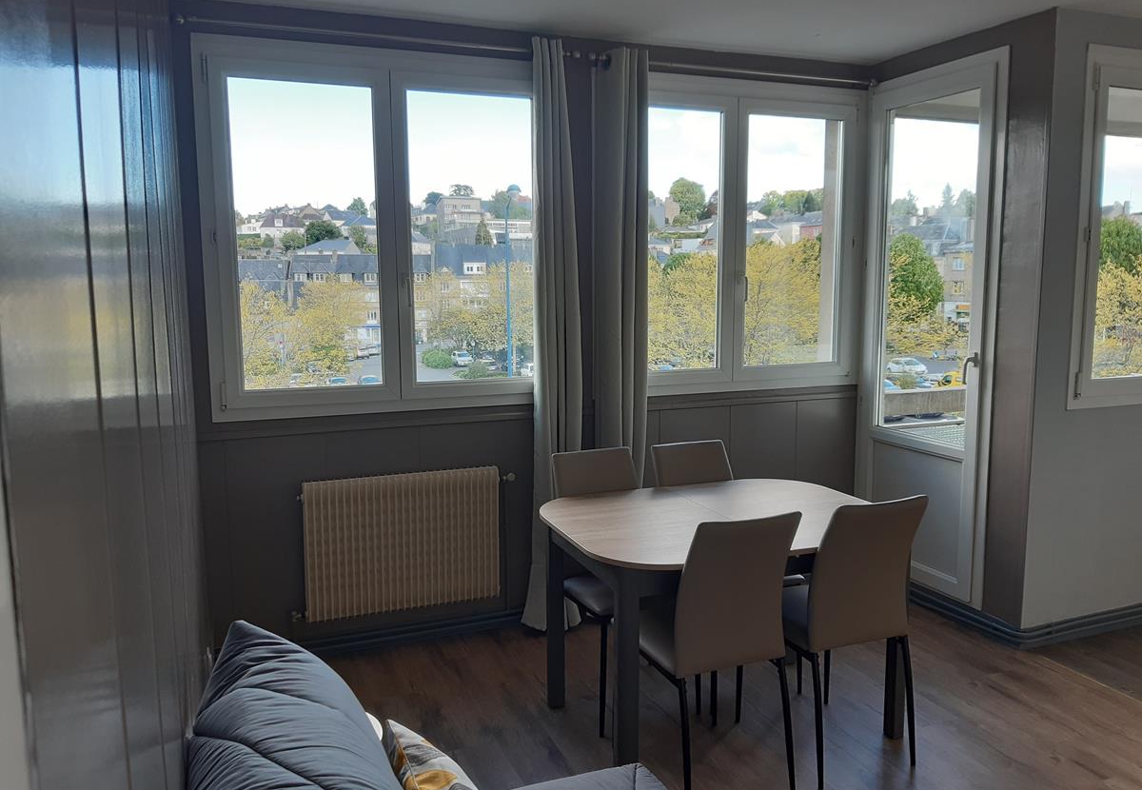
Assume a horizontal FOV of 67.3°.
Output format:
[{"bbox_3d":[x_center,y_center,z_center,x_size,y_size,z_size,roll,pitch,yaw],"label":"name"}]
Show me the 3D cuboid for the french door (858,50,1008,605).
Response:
[{"bbox_3d":[1.682,-0.281,4.077,0.080,2.449,0.765,-4,8,-28],"label":"french door"}]

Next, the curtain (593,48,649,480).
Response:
[{"bbox_3d":[0.218,-0.230,3.846,0.281,2.552,0.170,-3,7,-20],"label":"curtain"}]

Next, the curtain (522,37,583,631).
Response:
[{"bbox_3d":[-0.075,-0.209,3.732,0.272,2.560,0.185,-3,7,-20],"label":"curtain"}]

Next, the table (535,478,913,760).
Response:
[{"bbox_3d":[0.543,0.792,3.081,1.221,0.752,0.912,-3,7,-20],"label":"table"}]

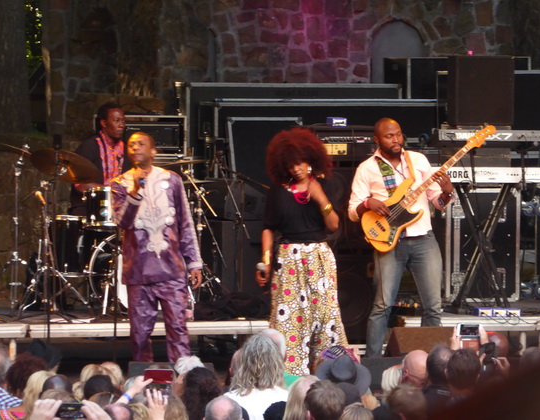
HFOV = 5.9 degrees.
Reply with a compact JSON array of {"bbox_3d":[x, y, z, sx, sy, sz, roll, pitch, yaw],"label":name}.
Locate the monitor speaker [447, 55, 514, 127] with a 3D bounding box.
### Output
[{"bbox_3d":[1.551,-0.879,38.300,0.430,0.520,0.400,0,3,-9],"label":"monitor speaker"}]

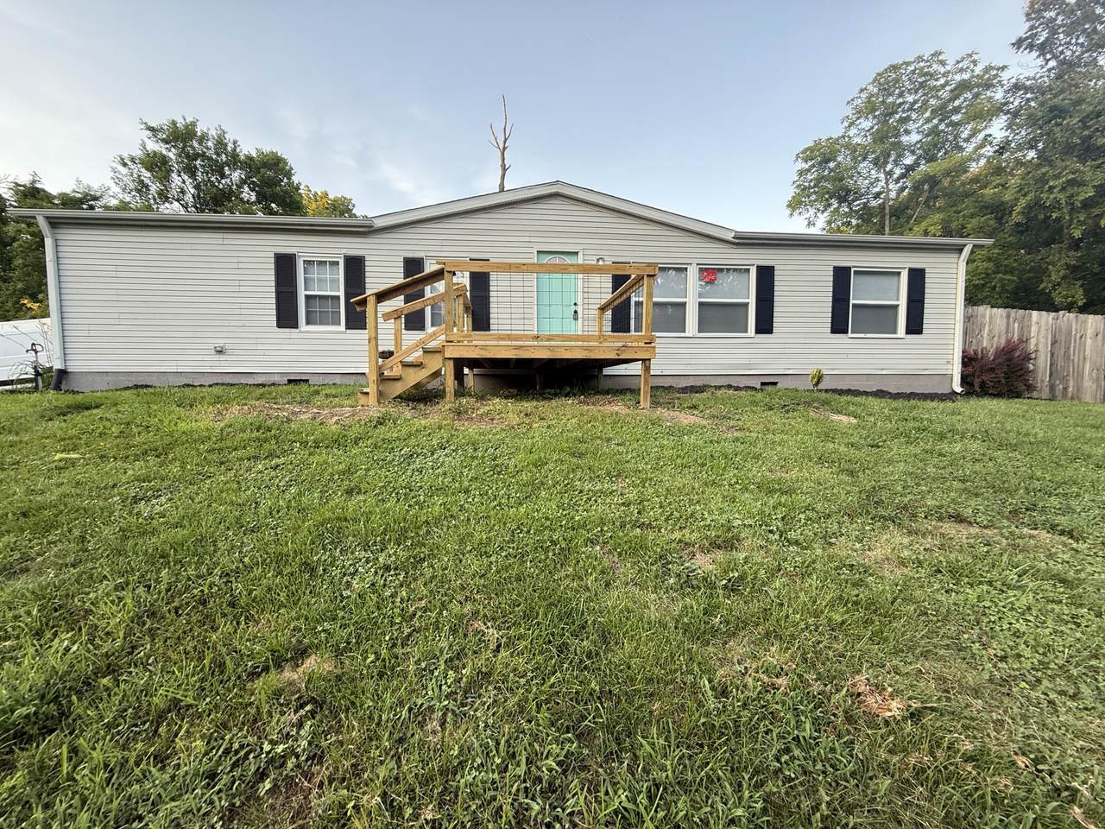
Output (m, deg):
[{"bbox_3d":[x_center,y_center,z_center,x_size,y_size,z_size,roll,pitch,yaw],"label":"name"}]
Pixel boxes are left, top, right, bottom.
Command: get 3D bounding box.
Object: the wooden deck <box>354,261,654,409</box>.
[{"bbox_3d":[-0.644,-0.996,6.684,3.470,1.630,3.180,0,3,-5],"label":"wooden deck"}]

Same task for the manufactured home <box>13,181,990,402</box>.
[{"bbox_3d":[-0.462,-2.561,12.179,17.350,3.930,8.400,0,3,-5],"label":"manufactured home"}]

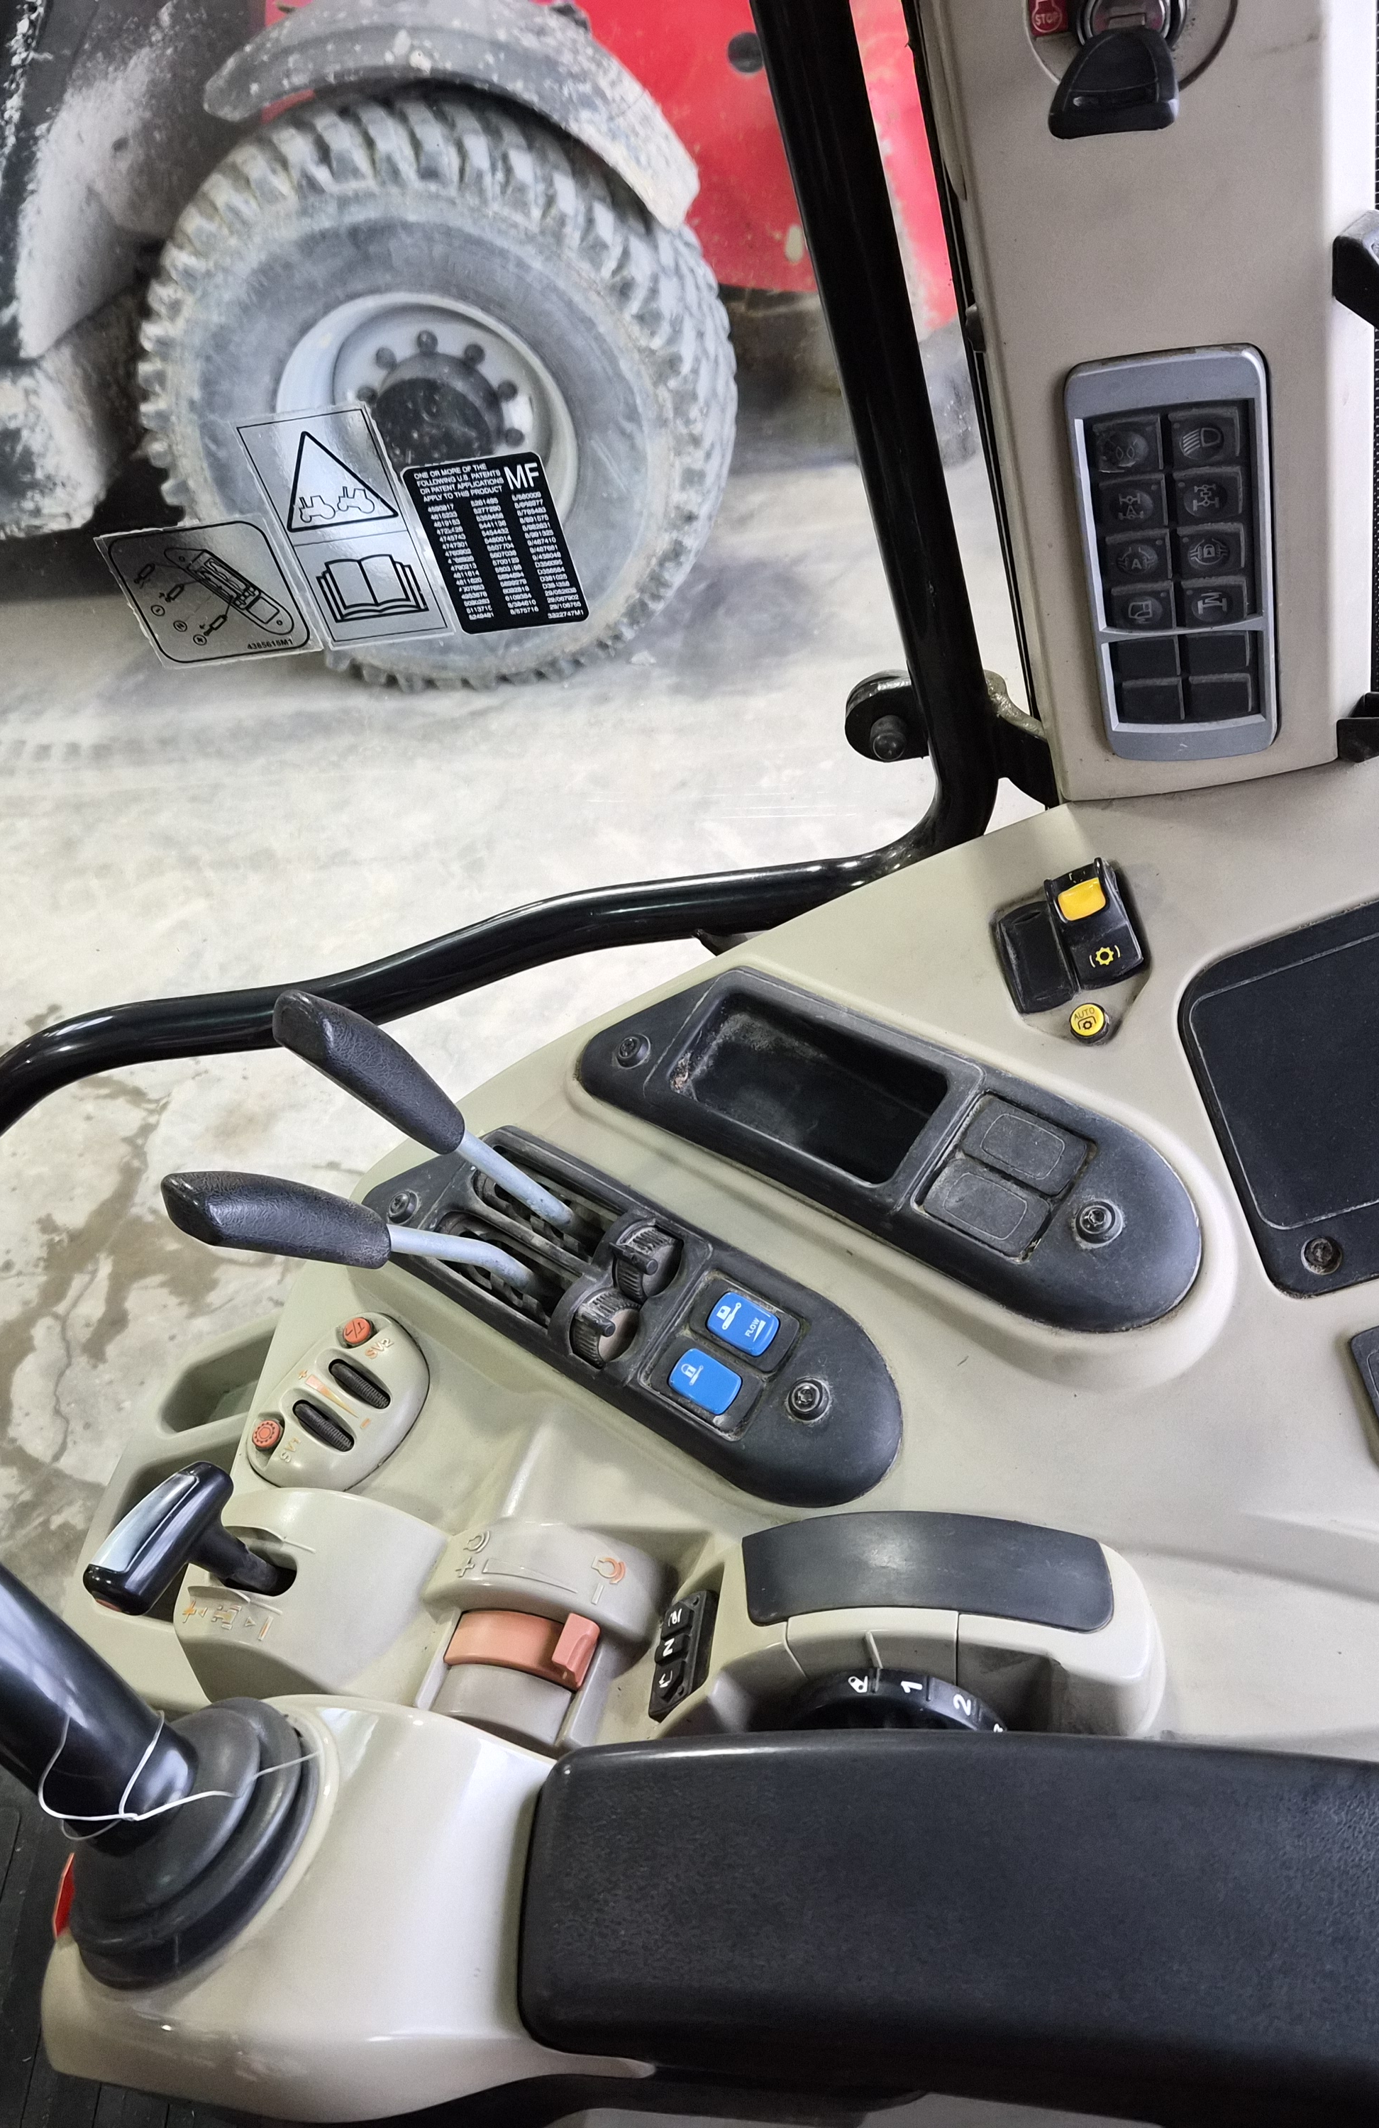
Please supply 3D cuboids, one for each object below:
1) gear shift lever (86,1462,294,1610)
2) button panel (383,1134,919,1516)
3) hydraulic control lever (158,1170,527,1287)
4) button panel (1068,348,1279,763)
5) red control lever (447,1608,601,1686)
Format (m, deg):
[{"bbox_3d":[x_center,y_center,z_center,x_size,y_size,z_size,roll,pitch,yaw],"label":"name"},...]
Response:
[{"bbox_3d":[-0.155,0.154,0.599,0.060,0.064,0.028,-42,46,9],"label":"gear shift lever"},{"bbox_3d":[-0.024,0.086,0.705,0.238,0.028,0.075,26,65,31],"label":"button panel"},{"bbox_3d":[-0.120,0.058,0.670,0.036,0.149,0.034,-19,62,47],"label":"hydraulic control lever"},{"bbox_3d":[0.167,-0.173,0.647,0.069,0.158,0.012,-3,47,15],"label":"button panel"},{"bbox_3d":[-0.052,0.181,0.585,0.046,0.020,0.024,-3,47,14],"label":"red control lever"}]

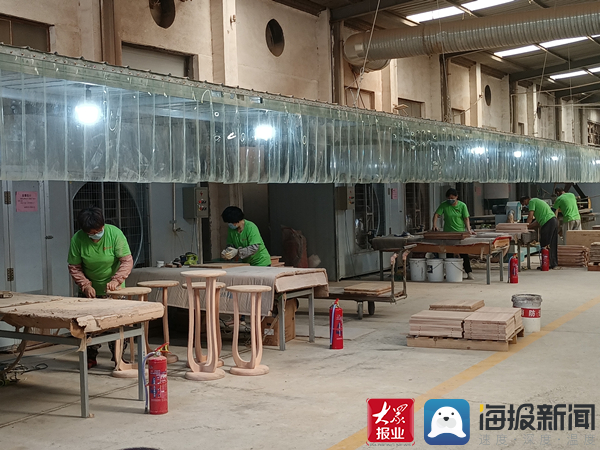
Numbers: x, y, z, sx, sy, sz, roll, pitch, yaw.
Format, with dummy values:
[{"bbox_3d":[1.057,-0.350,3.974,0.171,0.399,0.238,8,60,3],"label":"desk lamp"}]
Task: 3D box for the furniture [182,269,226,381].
[{"bbox_3d":[-0.797,0.848,7.516,0.393,0.890,0.393,-2,1,0],"label":"furniture"}]

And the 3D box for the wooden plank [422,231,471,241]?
[{"bbox_3d":[2.512,0.181,14.963,0.680,0.100,0.410,-1,2,35],"label":"wooden plank"}]

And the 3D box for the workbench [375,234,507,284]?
[{"bbox_3d":[2.383,0.599,15.089,2.140,0.735,1.000,-1,2,30],"label":"workbench"}]

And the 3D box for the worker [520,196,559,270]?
[{"bbox_3d":[4.598,0.150,17.012,0.680,1.390,0.480,-1,2,30],"label":"worker"}]

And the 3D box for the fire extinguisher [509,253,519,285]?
[{"bbox_3d":[3.496,0.707,14.486,0.155,0.485,0.140,-2,2,-6],"label":"fire extinguisher"}]

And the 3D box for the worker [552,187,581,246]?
[{"bbox_3d":[5.670,-0.002,18.612,0.550,1.580,0.600,-3,2,-43],"label":"worker"}]

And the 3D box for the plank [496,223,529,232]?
[{"bbox_3d":[4.047,0.055,16.802,0.510,0.155,0.450,-1,2,30],"label":"plank"}]

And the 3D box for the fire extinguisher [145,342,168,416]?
[{"bbox_3d":[-1.020,1.082,6.281,0.170,0.496,0.140,-2,1,-7],"label":"fire extinguisher"}]

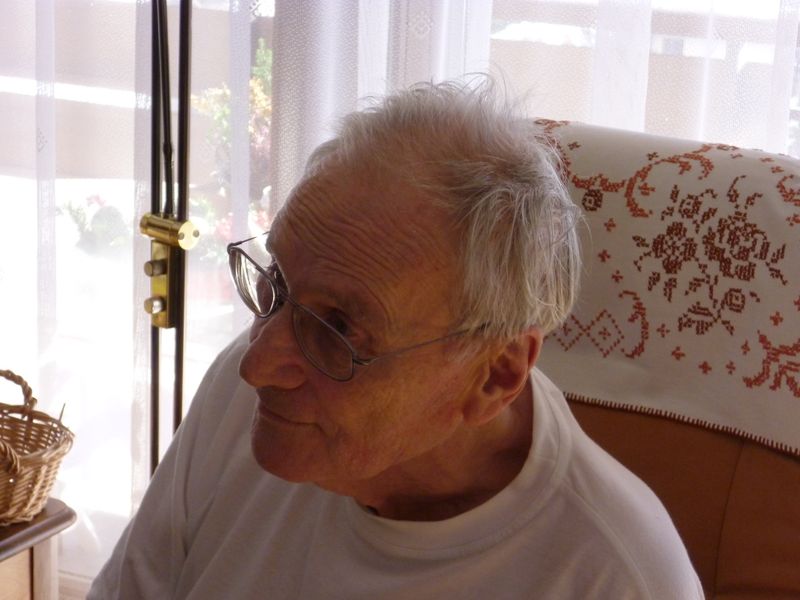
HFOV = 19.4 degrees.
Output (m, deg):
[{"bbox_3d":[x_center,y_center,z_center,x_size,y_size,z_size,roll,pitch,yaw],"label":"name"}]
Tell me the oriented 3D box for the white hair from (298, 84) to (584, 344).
[{"bbox_3d":[0.031,-0.051,1.424,0.182,0.164,0.166,-8,25,-28],"label":"white hair"}]

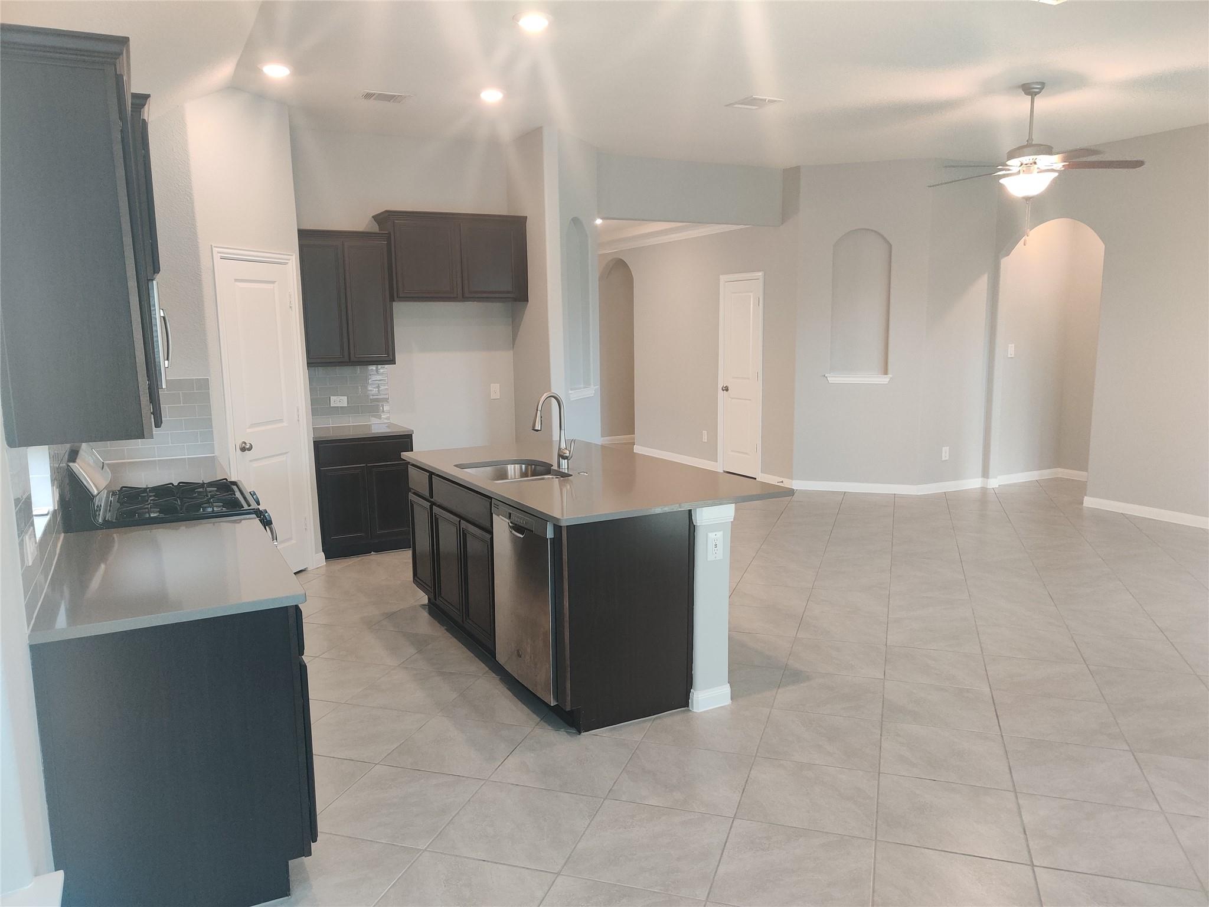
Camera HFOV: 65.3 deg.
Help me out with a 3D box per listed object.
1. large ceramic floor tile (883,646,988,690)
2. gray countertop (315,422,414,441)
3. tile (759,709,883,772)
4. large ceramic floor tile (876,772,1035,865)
[{"bbox_3d":[1.590,1.028,4.526,0.457,0.010,0.457,2,9,17],"label":"large ceramic floor tile"},{"bbox_3d":[-1.833,-0.165,6.927,0.700,0.030,0.640,-5,10,-27],"label":"gray countertop"},{"bbox_3d":[0.869,1.148,3.783,0.457,0.010,0.457,2,9,17],"label":"tile"},{"bbox_3d":[1.188,1.251,3.250,0.462,0.010,0.462,2,9,17],"label":"large ceramic floor tile"}]

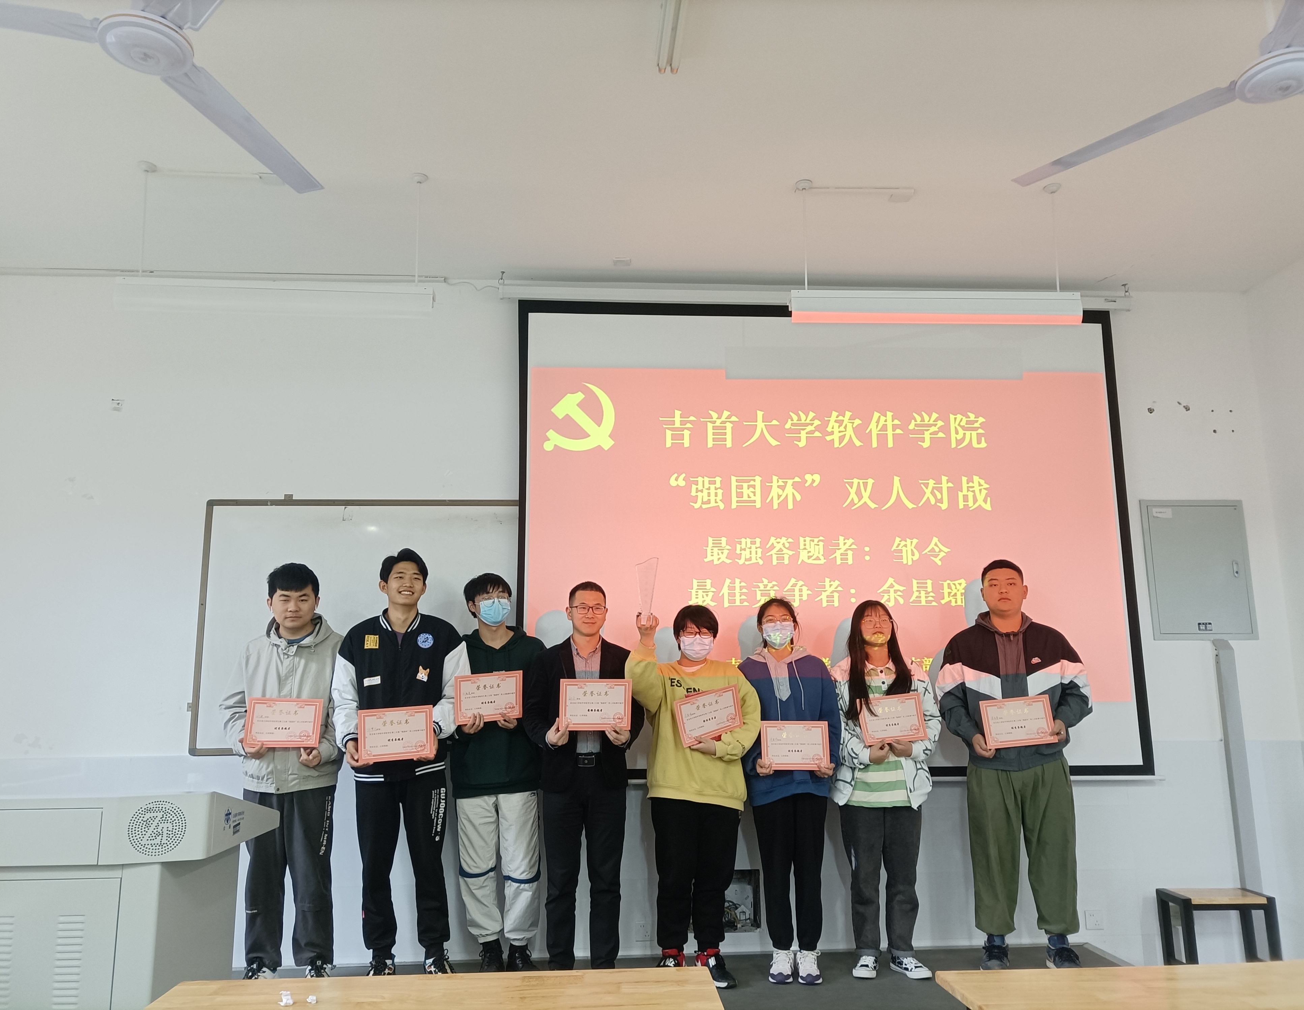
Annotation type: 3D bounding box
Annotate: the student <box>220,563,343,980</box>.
[{"bbox_3d":[-1.637,1.145,4.456,0.533,1.805,0.380,2,-11,-12],"label":"student"}]

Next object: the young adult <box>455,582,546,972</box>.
[{"bbox_3d":[-0.695,1.181,4.565,0.450,1.755,0.380,1,-11,-6],"label":"young adult"}]

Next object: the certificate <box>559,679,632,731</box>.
[{"bbox_3d":[-0.238,0.846,4.281,0.298,0.212,0.012,0,-11,-4],"label":"certificate"}]

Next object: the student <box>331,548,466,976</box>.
[{"bbox_3d":[-1.124,1.114,4.487,0.591,1.866,0.380,1,-11,-9],"label":"student"}]

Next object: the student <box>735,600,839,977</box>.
[{"bbox_3d":[0.605,1.219,4.477,0.465,1.620,0.380,-1,-11,2],"label":"student"}]

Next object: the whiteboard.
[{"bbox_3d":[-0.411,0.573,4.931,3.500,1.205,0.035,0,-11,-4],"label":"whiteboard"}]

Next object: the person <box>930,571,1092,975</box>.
[{"bbox_3d":[1.662,1.145,4.640,0.700,1.803,0.380,-2,-11,7],"label":"person"}]

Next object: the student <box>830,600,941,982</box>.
[{"bbox_3d":[1.052,1.224,4.512,0.505,1.613,0.380,-1,-11,4],"label":"student"}]

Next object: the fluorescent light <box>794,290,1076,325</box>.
[{"bbox_3d":[1.177,-0.804,4.239,1.228,0.151,0.150,0,-11,-4],"label":"fluorescent light"}]

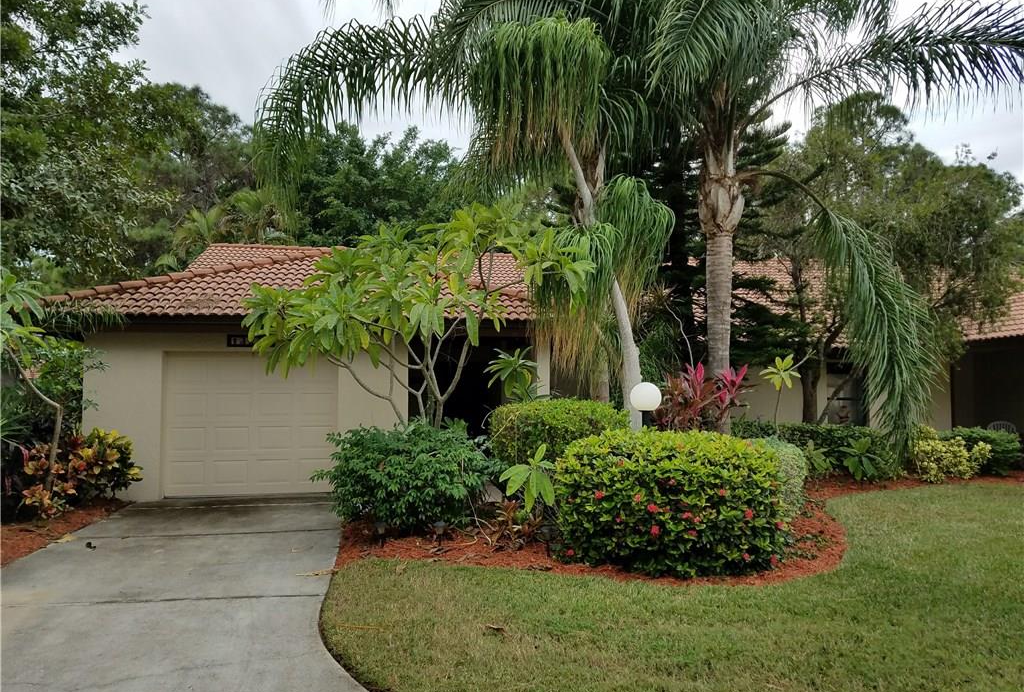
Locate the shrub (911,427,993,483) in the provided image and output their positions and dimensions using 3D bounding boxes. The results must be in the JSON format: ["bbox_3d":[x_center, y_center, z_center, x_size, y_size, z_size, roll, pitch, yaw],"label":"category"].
[{"bbox_3d":[7.657,1.848,13.400,1.420,0.920,1.100,-1,-3,30],"label":"shrub"}]

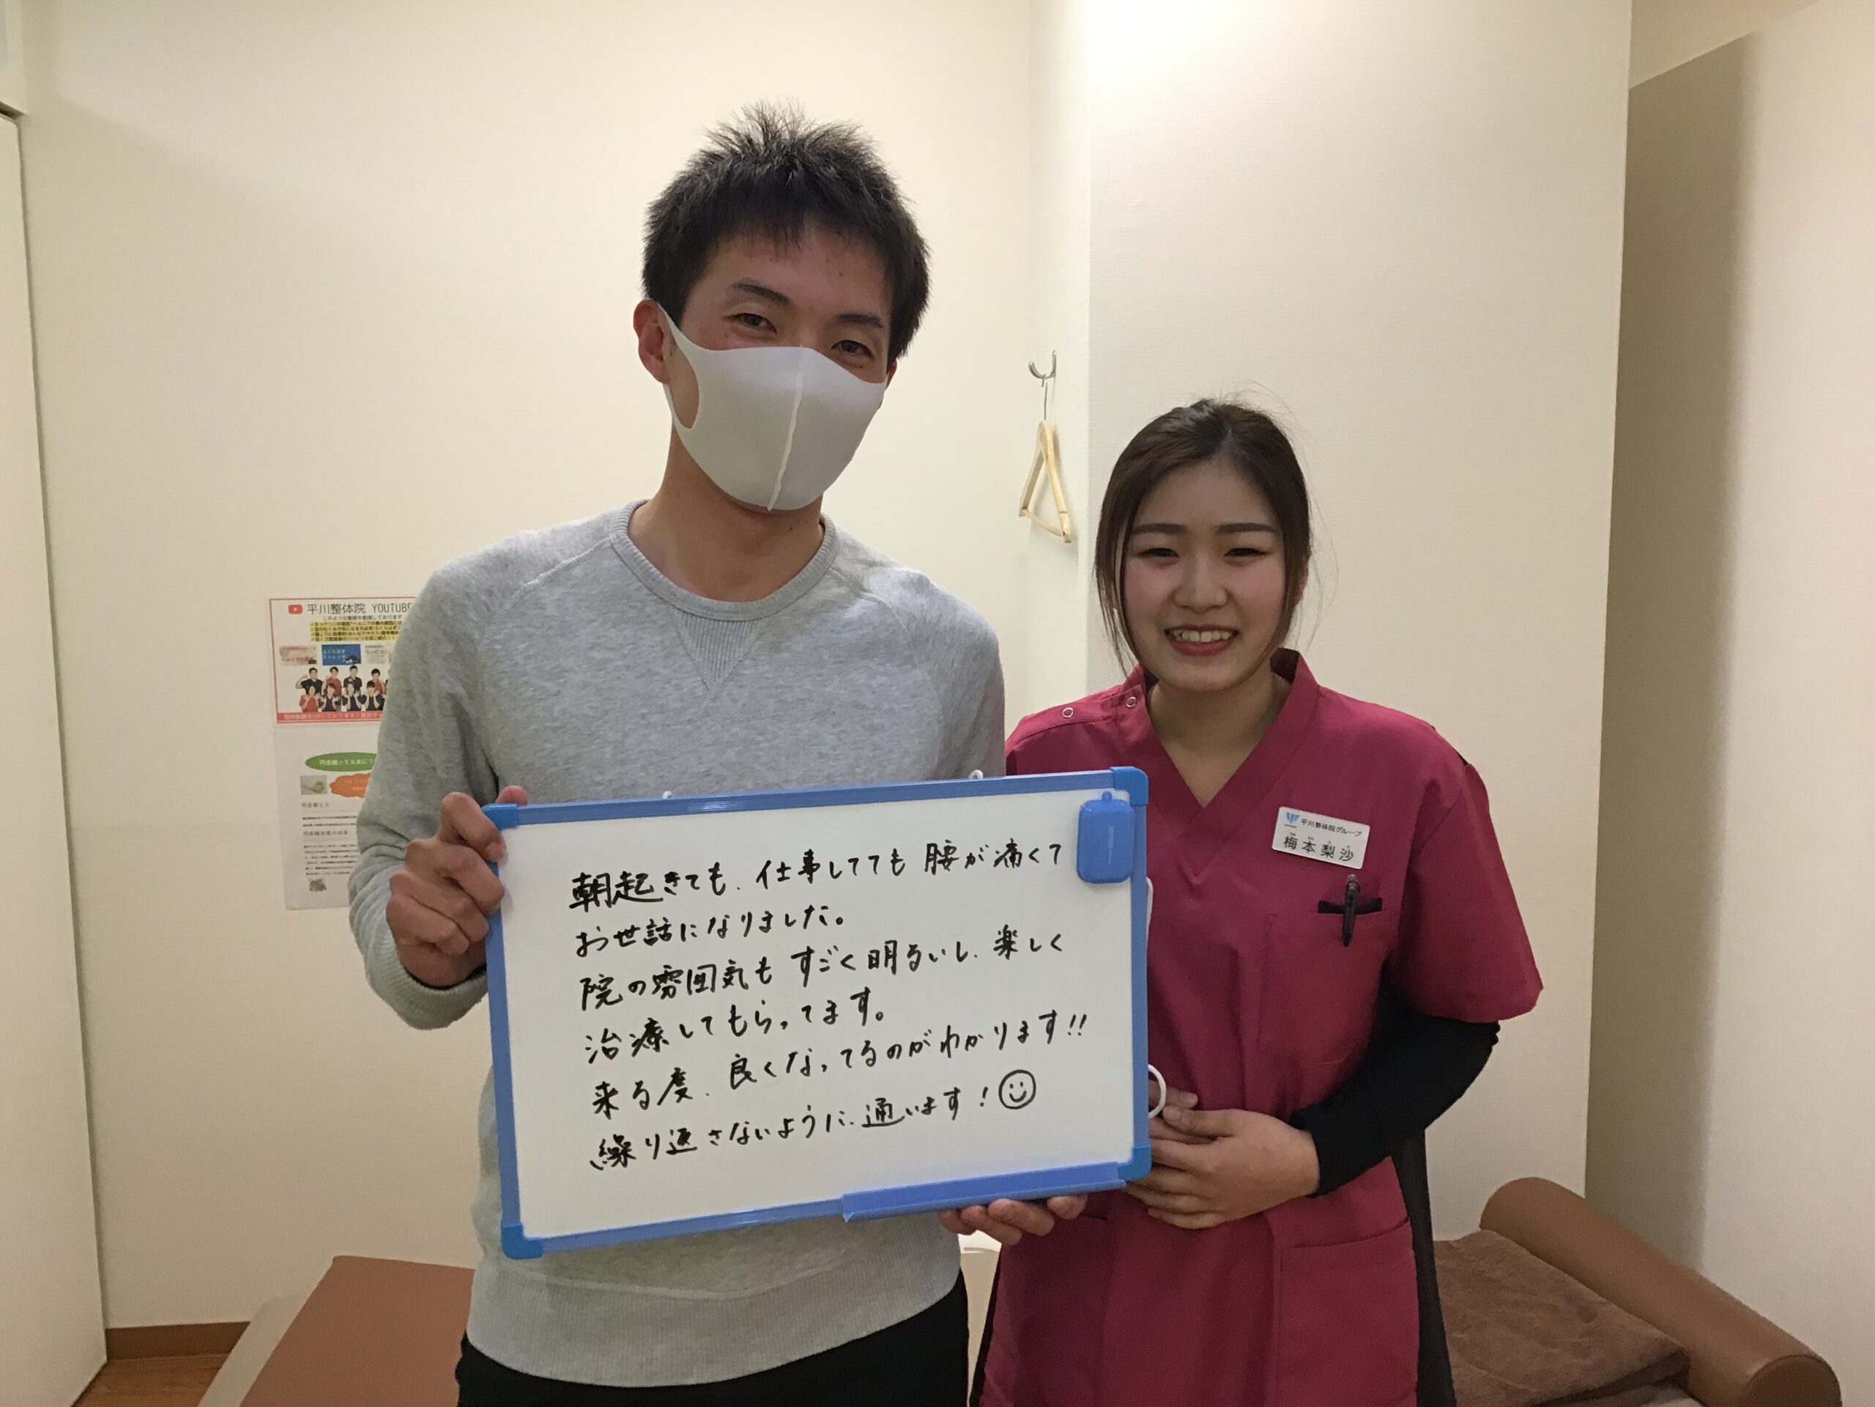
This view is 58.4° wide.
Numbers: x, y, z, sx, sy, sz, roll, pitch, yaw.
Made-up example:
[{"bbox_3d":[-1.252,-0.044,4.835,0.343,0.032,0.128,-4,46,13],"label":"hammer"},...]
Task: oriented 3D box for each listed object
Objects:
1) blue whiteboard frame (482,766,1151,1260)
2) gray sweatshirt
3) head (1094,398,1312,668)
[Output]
[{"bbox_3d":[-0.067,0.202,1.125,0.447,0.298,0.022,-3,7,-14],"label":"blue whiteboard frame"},{"bbox_3d":[-0.176,0.167,1.269,0.480,0.630,0.310,-2,7,-10],"label":"gray sweatshirt"},{"bbox_3d":[0.206,-0.122,1.300,0.168,0.225,0.205,1,7,11],"label":"head"}]

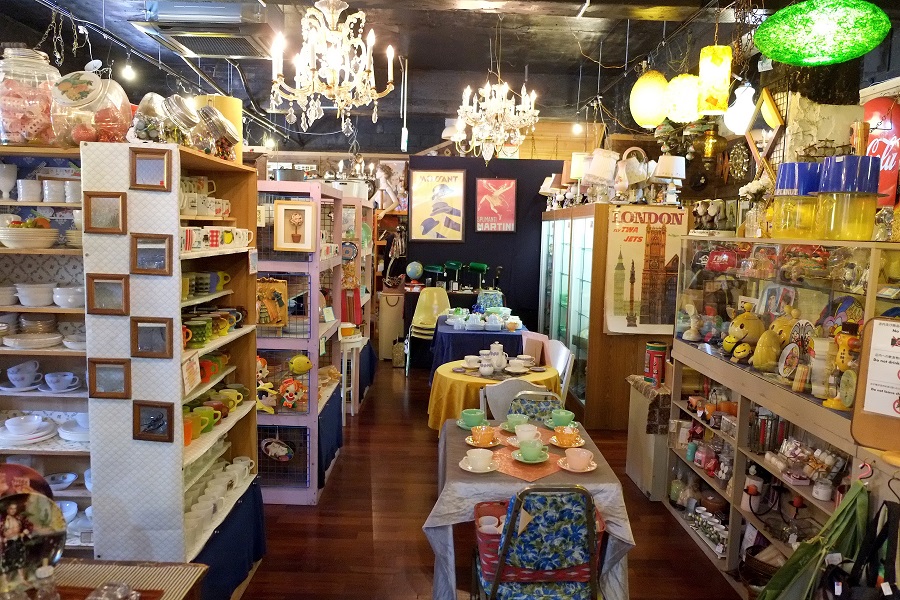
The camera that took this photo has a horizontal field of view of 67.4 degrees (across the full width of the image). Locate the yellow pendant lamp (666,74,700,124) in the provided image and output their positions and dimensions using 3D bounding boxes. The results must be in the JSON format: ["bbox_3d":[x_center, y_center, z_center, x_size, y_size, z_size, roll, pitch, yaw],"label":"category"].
[{"bbox_3d":[1.236,-1.055,3.550,0.245,0.245,0.245,1,6,0],"label":"yellow pendant lamp"}]

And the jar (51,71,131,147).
[{"bbox_3d":[-1.182,-0.616,2.231,0.200,0.245,0.245,1,6,-1],"label":"jar"}]

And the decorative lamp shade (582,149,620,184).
[{"bbox_3d":[1.204,-1.048,5.381,0.240,0.260,0.240,15,5,-2],"label":"decorative lamp shade"}]

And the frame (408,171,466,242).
[{"bbox_3d":[-0.145,-1.127,8.106,0.675,0.870,0.030,1,6,0],"label":"frame"}]

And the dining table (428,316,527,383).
[{"bbox_3d":[0.281,0.594,6.098,0.800,0.720,1.120,1,6,0],"label":"dining table"}]

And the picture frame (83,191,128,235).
[{"bbox_3d":[-1.060,-0.266,2.078,0.124,0.126,0.020,1,6,-1],"label":"picture frame"}]

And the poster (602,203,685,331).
[{"bbox_3d":[1.542,-0.233,5.289,0.625,1.015,0.010,1,6,0],"label":"poster"}]

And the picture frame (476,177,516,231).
[{"bbox_3d":[0.570,-1.155,8.280,0.505,0.649,0.030,1,6,-1],"label":"picture frame"}]

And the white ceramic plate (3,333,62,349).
[{"bbox_3d":[-1.561,0.153,2.532,0.190,0.031,0.190,1,6,0],"label":"white ceramic plate"}]

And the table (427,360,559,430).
[{"bbox_3d":[0.279,0.793,4.163,0.800,0.730,0.800,1,6,-1],"label":"table"}]

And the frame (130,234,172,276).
[{"bbox_3d":[-0.973,-0.147,2.202,0.139,0.133,0.020,1,6,0],"label":"frame"}]

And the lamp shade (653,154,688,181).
[{"bbox_3d":[1.750,-1.049,5.355,0.240,0.172,0.240,1,6,-1],"label":"lamp shade"}]

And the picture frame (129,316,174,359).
[{"bbox_3d":[-0.984,0.126,2.231,0.140,0.133,0.020,1,6,0],"label":"picture frame"}]

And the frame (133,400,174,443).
[{"bbox_3d":[-0.942,0.385,2.145,0.124,0.128,0.020,1,6,-1],"label":"frame"}]

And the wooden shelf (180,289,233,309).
[{"bbox_3d":[-1.123,0.005,2.742,0.200,0.020,0.860,1,6,0],"label":"wooden shelf"}]

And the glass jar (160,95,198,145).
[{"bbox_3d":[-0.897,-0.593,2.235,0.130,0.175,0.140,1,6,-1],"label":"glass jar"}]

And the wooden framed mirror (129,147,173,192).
[{"bbox_3d":[-0.990,-0.430,2.233,0.142,0.138,0.020,1,6,0],"label":"wooden framed mirror"}]

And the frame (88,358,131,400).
[{"bbox_3d":[-1.161,0.268,2.308,0.145,0.140,0.020,1,6,0],"label":"frame"}]

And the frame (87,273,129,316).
[{"bbox_3d":[-1.064,-0.017,2.103,0.124,0.127,0.020,1,6,-1],"label":"frame"}]

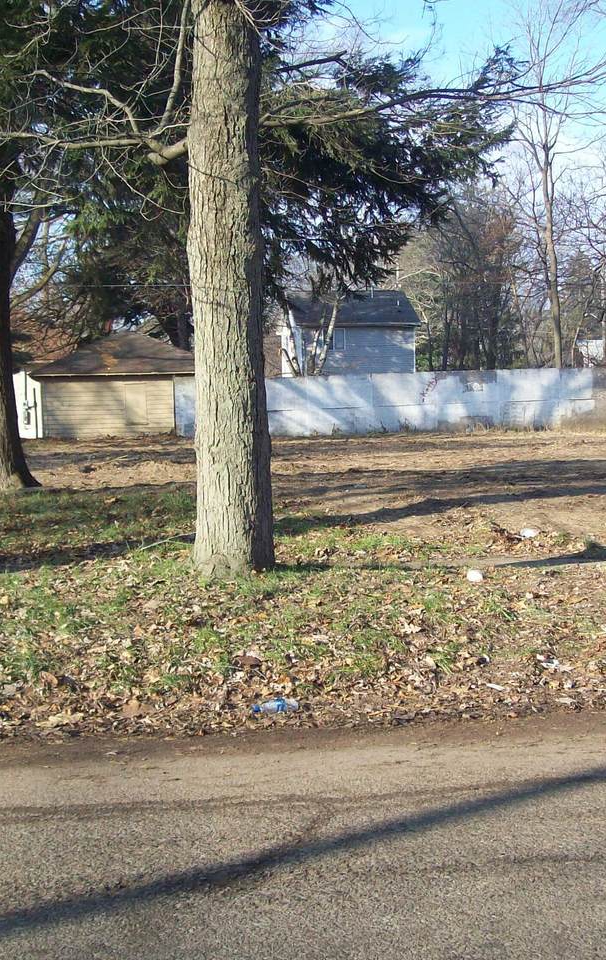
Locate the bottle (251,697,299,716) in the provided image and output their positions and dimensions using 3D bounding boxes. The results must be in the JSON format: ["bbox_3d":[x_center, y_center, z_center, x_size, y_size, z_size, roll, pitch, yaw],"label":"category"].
[{"bbox_3d":[-0.119,0.978,5.750,0.205,0.062,0.065,-2,3,-14],"label":"bottle"}]

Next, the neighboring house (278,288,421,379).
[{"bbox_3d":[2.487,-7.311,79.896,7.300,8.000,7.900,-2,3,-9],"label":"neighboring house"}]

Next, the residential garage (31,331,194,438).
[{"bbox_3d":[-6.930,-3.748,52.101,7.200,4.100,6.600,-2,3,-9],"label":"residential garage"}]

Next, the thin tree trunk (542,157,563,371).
[{"bbox_3d":[10.844,-8.075,57.741,0.650,11.502,0.500,-1,3,0],"label":"thin tree trunk"}]

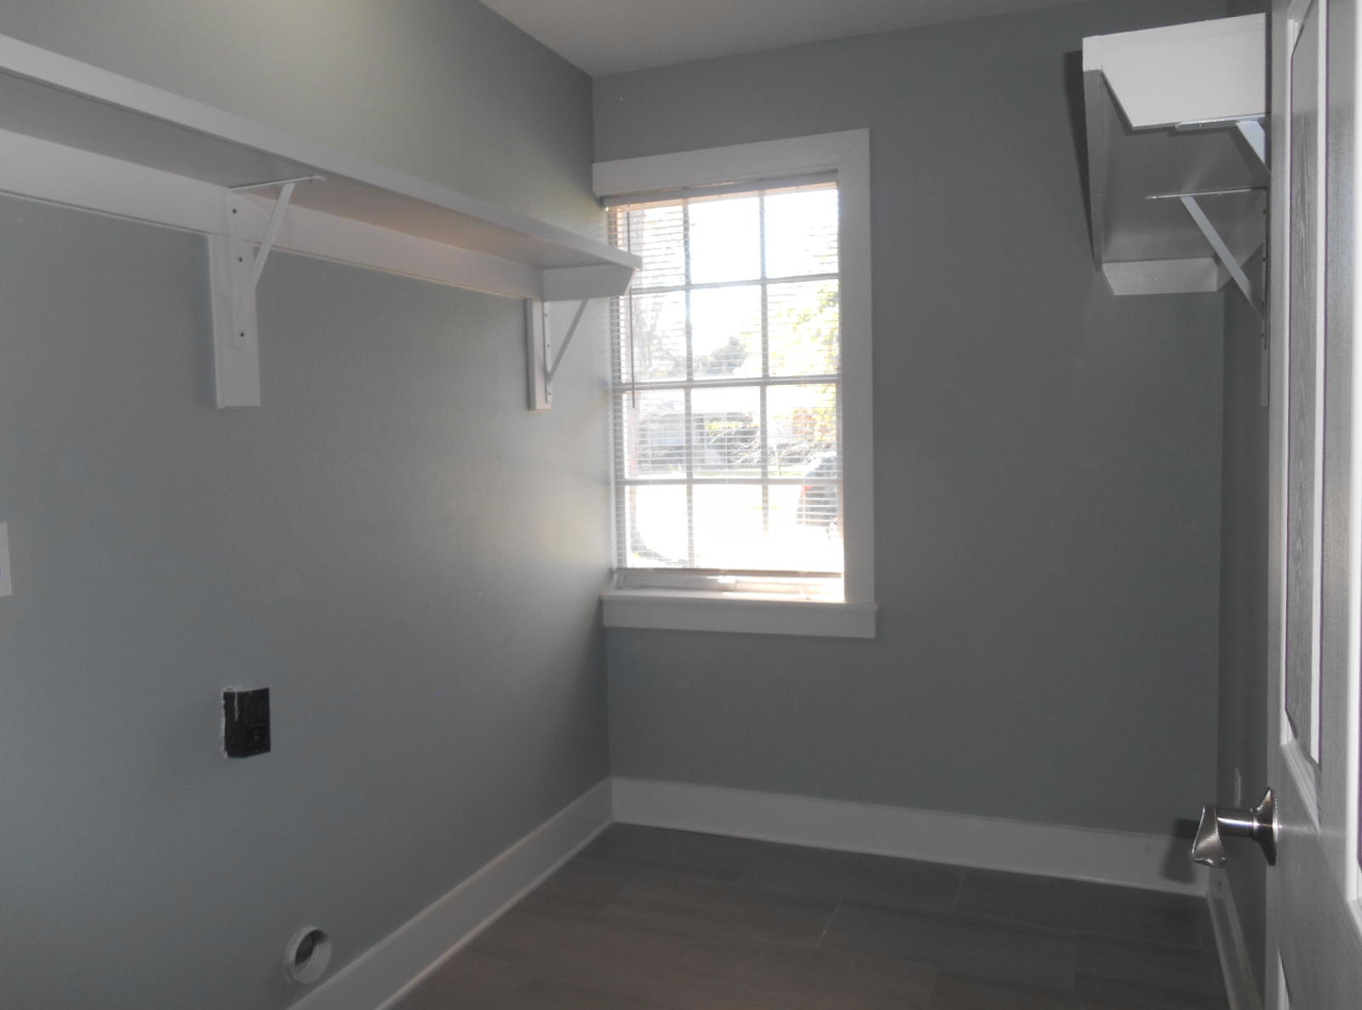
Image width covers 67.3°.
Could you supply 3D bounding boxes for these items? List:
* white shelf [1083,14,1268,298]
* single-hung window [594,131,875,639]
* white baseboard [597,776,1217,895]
[{"bbox_3d":[0.920,-0.536,1.875,0.311,0.103,1.740,0,5,22],"label":"white shelf"},{"bbox_3d":[0.157,-0.342,3.174,0.892,1.483,0.123,0,5,22],"label":"single-hung window"},{"bbox_3d":[0.591,0.983,3.072,1.780,0.151,0.018,0,5,22],"label":"white baseboard"}]

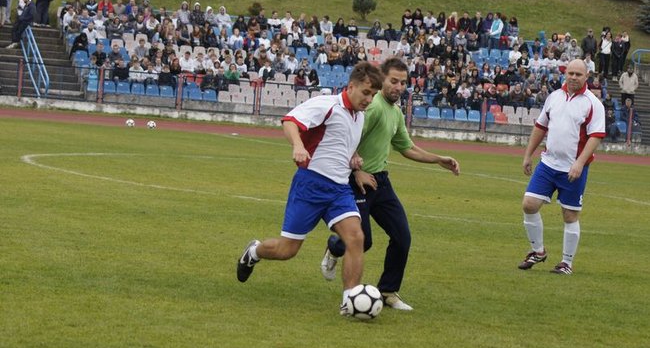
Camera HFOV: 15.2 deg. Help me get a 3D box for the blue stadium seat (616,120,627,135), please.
[{"bbox_3d":[9.339,-1.465,76.700,0.430,0.420,0.430,4,2,-3],"label":"blue stadium seat"}]

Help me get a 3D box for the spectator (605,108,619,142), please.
[{"bbox_3d":[9.017,-1.524,76.500,0.470,1.080,0.680,4,2,-3],"label":"spectator"}]

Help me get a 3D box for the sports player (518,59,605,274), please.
[{"bbox_3d":[1.995,-0.063,20.500,0.640,1.800,0.480,5,2,25],"label":"sports player"}]

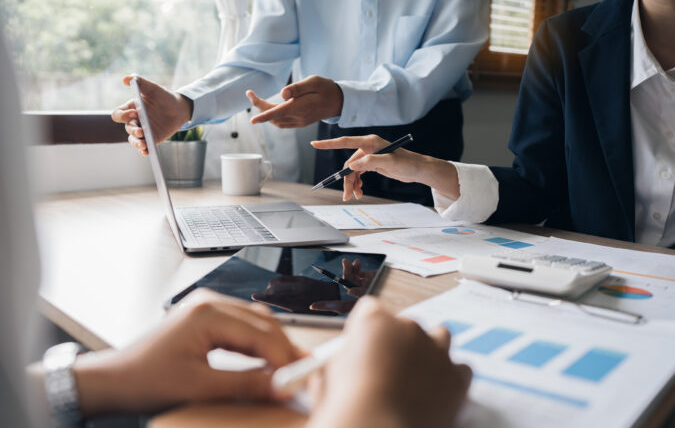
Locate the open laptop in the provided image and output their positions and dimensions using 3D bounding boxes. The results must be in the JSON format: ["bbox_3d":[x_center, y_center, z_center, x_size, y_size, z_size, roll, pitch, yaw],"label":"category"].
[{"bbox_3d":[-0.152,-0.080,0.938,0.262,0.214,0.304,-2,11,-18],"label":"open laptop"}]

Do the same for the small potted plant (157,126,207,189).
[{"bbox_3d":[-0.331,-0.140,1.386,0.112,0.160,0.112,-1,11,-13],"label":"small potted plant"}]

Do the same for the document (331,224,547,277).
[{"bbox_3d":[0.153,0.040,0.909,0.297,0.002,0.210,-7,13,-37],"label":"document"}]

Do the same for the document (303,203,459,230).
[{"bbox_3d":[0.033,0.002,1.099,0.297,0.002,0.210,-1,11,-14],"label":"document"}]

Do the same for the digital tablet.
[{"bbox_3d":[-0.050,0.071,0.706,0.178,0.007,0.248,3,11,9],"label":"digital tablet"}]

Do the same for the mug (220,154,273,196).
[{"bbox_3d":[-0.177,-0.080,1.307,0.106,0.078,0.082,0,11,-8],"label":"mug"}]

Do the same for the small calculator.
[{"bbox_3d":[0.229,0.057,0.747,0.130,0.030,0.113,10,14,39],"label":"small calculator"}]

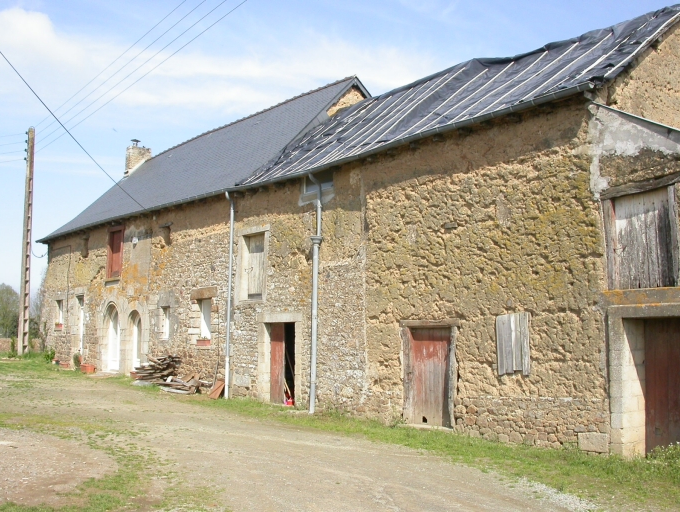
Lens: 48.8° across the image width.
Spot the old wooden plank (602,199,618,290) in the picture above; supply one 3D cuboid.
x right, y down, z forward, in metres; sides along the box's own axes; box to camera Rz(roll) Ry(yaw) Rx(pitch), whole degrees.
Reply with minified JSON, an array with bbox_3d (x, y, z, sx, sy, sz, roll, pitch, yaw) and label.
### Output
[{"bbox_3d":[3.772,-0.154,10.419,0.110,1.280,0.140,4,-10,-39],"label":"old wooden plank"}]

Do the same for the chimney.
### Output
[{"bbox_3d":[-8.361,-4.094,31.292,0.950,1.550,0.500,4,-7,-39],"label":"chimney"}]

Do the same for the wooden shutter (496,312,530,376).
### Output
[{"bbox_3d":[2.650,1.360,11.532,0.050,0.970,0.640,4,-7,-39],"label":"wooden shutter"}]

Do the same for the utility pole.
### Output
[{"bbox_3d":[-12.164,-0.633,29.229,0.290,8.950,0.260,4,-7,-39],"label":"utility pole"}]

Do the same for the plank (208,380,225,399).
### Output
[{"bbox_3d":[-2.983,3.225,18.081,0.060,0.470,0.320,38,-27,-30],"label":"plank"}]

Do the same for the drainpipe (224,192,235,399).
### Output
[{"bbox_3d":[-2.685,0.932,17.949,0.180,4.920,0.120,4,-7,-39],"label":"drainpipe"}]

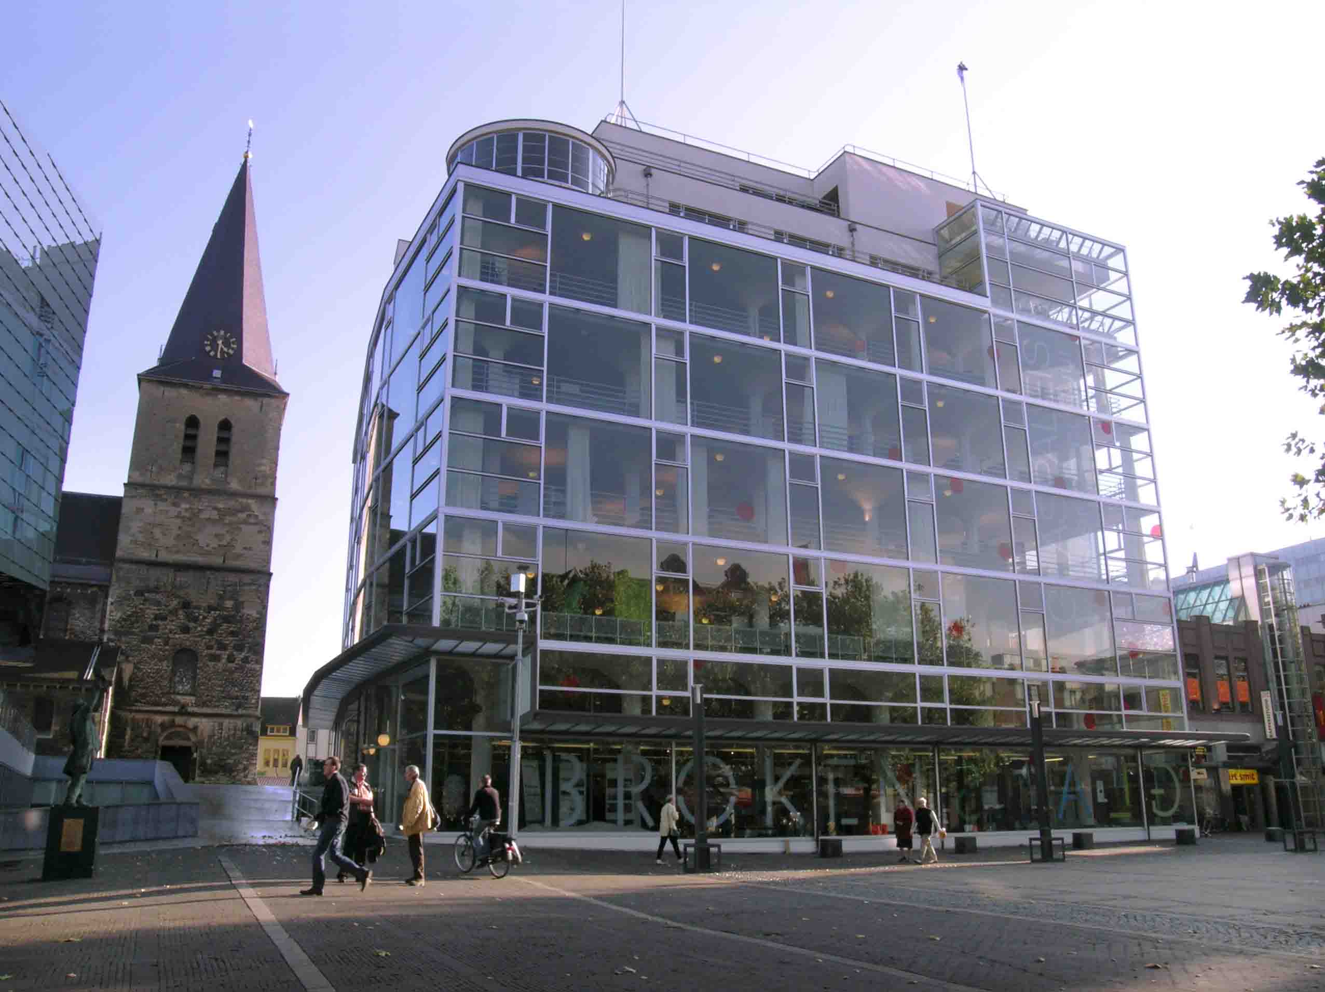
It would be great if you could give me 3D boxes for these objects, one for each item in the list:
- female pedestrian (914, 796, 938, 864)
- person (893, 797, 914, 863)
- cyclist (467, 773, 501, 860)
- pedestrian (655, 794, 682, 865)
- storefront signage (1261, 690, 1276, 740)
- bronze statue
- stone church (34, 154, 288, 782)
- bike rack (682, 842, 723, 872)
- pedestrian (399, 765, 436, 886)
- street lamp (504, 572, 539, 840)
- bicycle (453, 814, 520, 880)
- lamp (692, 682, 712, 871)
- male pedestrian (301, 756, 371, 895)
[{"bbox_3d":[6.999,8.882,28.535,0.550,1.700,0.520,7,-17,-23],"label":"female pedestrian"},{"bbox_3d":[6.392,8.927,28.623,0.420,1.620,0.520,15,-22,-42],"label":"person"},{"bbox_3d":[-3.296,5.976,19.766,0.500,1.600,0.650,14,-21,-42],"label":"cyclist"},{"bbox_3d":[0.152,8.408,27.032,0.620,1.680,0.480,6,-17,-21],"label":"pedestrian"},{"bbox_3d":[27.186,9.832,48.085,0.150,2.100,0.580,3,-16,-12],"label":"storefront signage"},{"bbox_3d":[-9.003,3.798,16.758,0.500,2.056,0.550,-14,-21,40],"label":"bronze statue"},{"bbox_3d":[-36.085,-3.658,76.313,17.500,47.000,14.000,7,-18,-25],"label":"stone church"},{"bbox_3d":[0.930,8.402,24.836,0.650,0.640,0.620,7,-17,-25],"label":"bike rack"},{"bbox_3d":[-3.717,4.992,16.288,0.470,1.750,0.500,4,-16,-14],"label":"pedestrian"},{"bbox_3d":[-3.806,5.542,27.996,0.950,7.230,0.450,1,-16,-5],"label":"street lamp"},{"bbox_3d":[-3.206,6.386,19.652,0.600,1.100,1.780,14,-21,-40],"label":"bicycle"},{"bbox_3d":[0.929,6.519,25.005,0.300,4.240,0.300,7,-17,-25],"label":"lamp"},{"bbox_3d":[-4.376,4.419,14.494,0.880,1.770,0.520,3,-16,-12],"label":"male pedestrian"}]

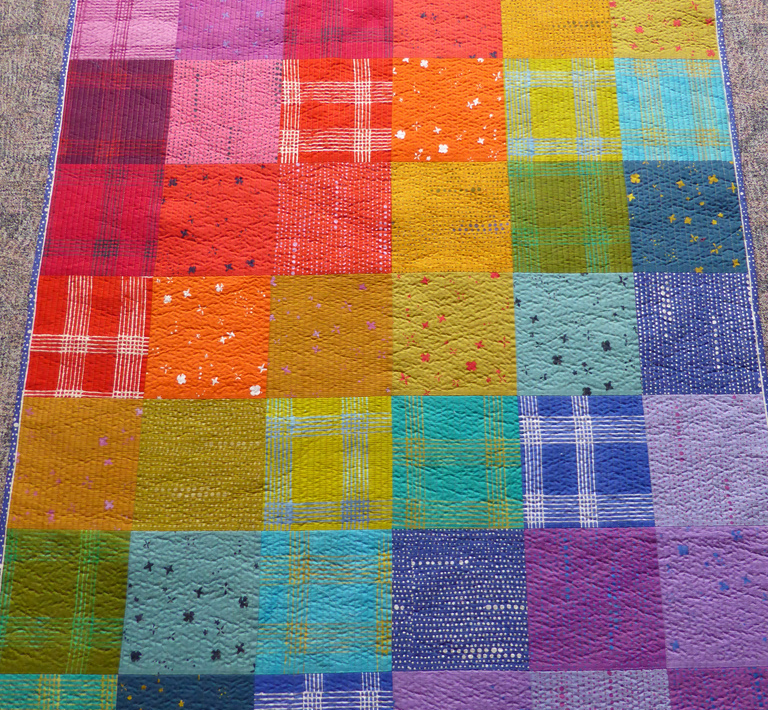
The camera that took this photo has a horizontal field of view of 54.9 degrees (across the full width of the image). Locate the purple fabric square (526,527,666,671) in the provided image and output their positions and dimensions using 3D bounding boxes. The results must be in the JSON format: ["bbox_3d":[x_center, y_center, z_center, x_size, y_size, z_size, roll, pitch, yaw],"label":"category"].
[{"bbox_3d":[0.369,0.426,1.301,0.234,0.012,0.238,0,75,0],"label":"purple fabric square"}]

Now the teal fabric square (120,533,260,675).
[{"bbox_3d":[-0.338,0.433,1.303,0.233,0.010,0.241,0,76,1],"label":"teal fabric square"}]

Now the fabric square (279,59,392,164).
[{"bbox_3d":[-0.087,-0.449,1.361,0.205,0.010,0.215,0,75,1],"label":"fabric square"}]

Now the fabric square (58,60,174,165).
[{"bbox_3d":[-0.559,-0.508,1.551,0.224,0.012,0.246,0,75,0],"label":"fabric square"}]

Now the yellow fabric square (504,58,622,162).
[{"bbox_3d":[0.369,-0.507,1.535,0.234,0.010,0.242,0,76,1],"label":"yellow fabric square"}]

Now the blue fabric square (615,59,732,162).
[{"bbox_3d":[0.527,-0.447,1.353,0.196,0.010,0.210,0,75,1],"label":"blue fabric square"}]

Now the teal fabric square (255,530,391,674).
[{"bbox_3d":[-0.097,0.406,1.223,0.221,0.012,0.225,0,76,0],"label":"teal fabric square"}]

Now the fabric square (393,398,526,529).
[{"bbox_3d":[0.119,0.172,1.198,0.211,0.010,0.214,0,75,1],"label":"fabric square"}]

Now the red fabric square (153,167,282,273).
[{"bbox_3d":[-0.334,-0.271,1.488,0.233,0.012,0.244,0,75,0],"label":"red fabric square"}]

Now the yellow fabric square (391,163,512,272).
[{"bbox_3d":[0.135,-0.276,1.486,0.237,0.012,0.242,0,75,0],"label":"yellow fabric square"}]

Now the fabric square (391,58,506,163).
[{"bbox_3d":[0.120,-0.449,1.359,0.208,0.010,0.214,0,75,1],"label":"fabric square"}]

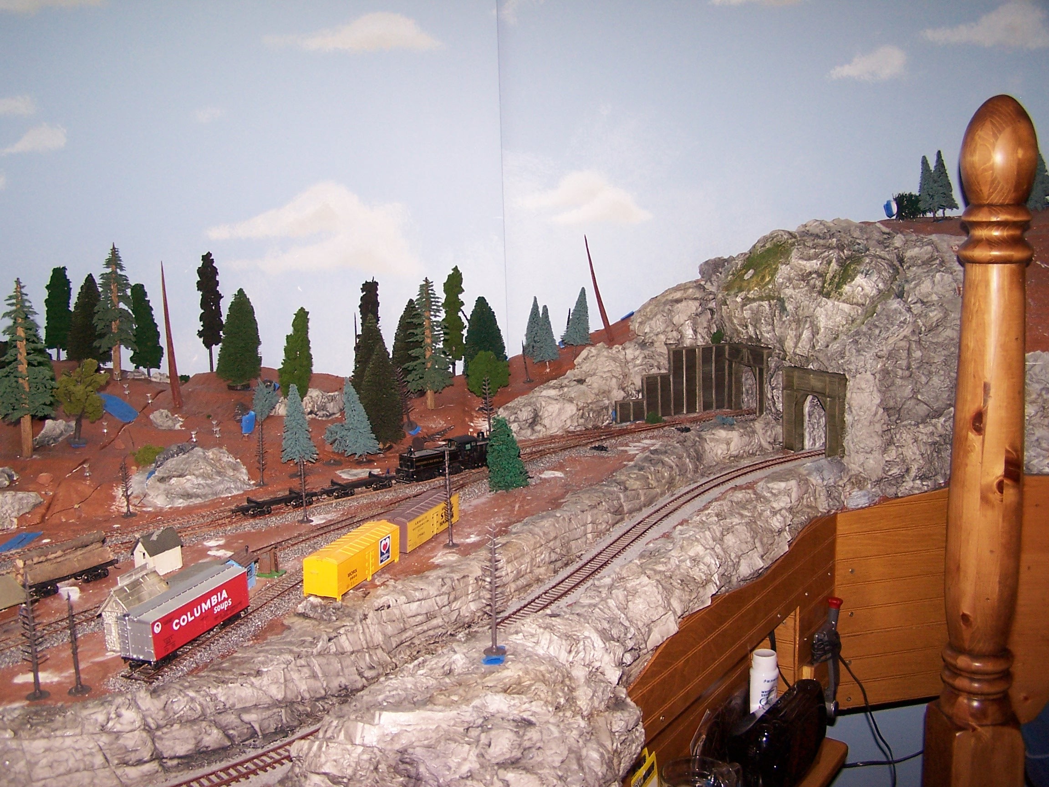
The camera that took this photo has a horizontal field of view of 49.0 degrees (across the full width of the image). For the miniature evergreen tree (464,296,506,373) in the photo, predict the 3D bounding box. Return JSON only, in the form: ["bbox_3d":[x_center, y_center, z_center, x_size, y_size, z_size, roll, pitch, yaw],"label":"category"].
[{"bbox_3d":[-0.065,-0.095,1.909,0.071,0.133,0.071,-1,9,-2],"label":"miniature evergreen tree"}]

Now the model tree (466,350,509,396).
[{"bbox_3d":[-0.059,-0.034,1.844,0.068,0.073,0.068,-1,9,-2],"label":"model tree"}]

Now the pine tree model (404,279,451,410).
[{"bbox_3d":[-0.148,-0.077,1.774,0.072,0.202,0.072,-2,9,-5],"label":"pine tree model"}]

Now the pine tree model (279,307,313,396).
[{"bbox_3d":[-0.336,-0.062,1.690,0.048,0.130,0.048,-3,10,-11],"label":"pine tree model"}]

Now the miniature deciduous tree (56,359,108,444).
[{"bbox_3d":[-0.585,0.009,1.521,0.069,0.112,0.069,-5,10,-21],"label":"miniature deciduous tree"}]

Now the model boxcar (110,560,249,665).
[{"bbox_3d":[-0.309,0.203,1.058,0.035,0.050,0.144,2,10,20],"label":"model boxcar"}]

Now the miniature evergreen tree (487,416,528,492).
[{"bbox_3d":[-0.024,0.083,1.591,0.057,0.105,0.057,-1,9,-1],"label":"miniature evergreen tree"}]

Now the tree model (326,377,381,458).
[{"bbox_3d":[-0.245,0.035,1.640,0.077,0.118,0.065,-2,9,-9],"label":"tree model"}]

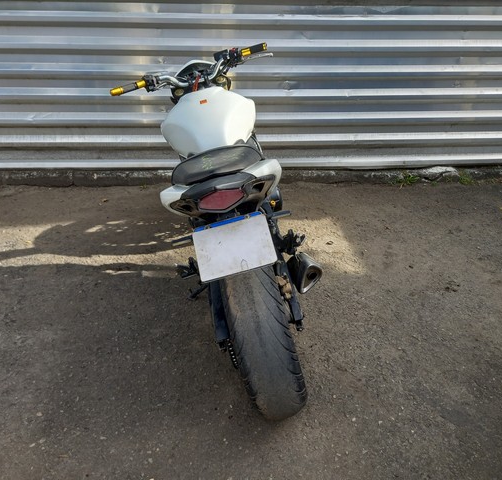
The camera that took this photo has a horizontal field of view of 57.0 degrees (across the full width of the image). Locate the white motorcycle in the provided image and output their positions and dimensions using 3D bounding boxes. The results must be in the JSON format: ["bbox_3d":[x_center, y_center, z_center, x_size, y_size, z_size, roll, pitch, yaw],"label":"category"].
[{"bbox_3d":[-0.113,-0.207,2.137,0.760,1.080,2.040,-17,28,0],"label":"white motorcycle"}]

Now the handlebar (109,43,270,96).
[{"bbox_3d":[-0.284,-0.780,2.193,0.760,0.140,0.200,-17,28,-1],"label":"handlebar"}]

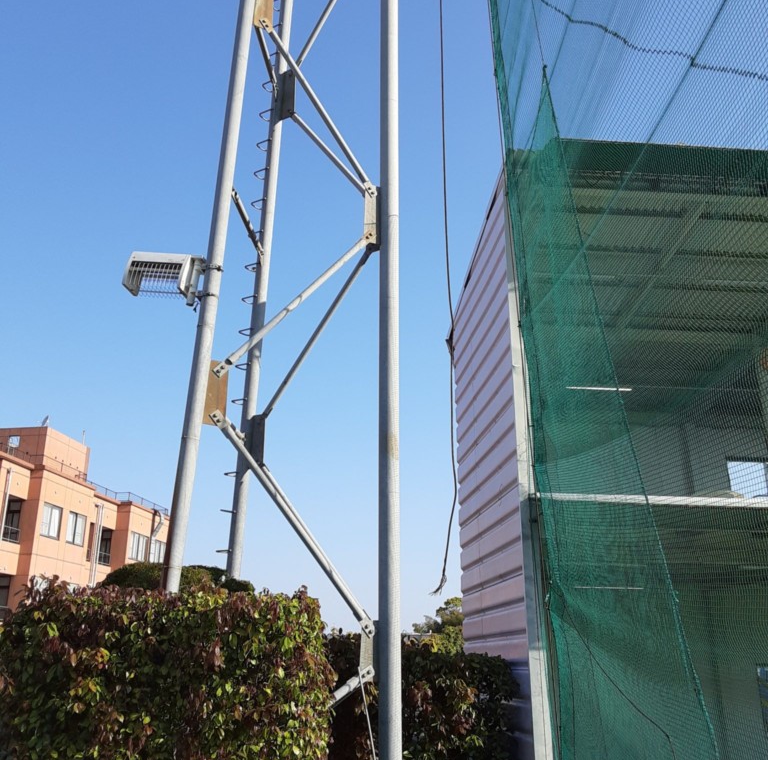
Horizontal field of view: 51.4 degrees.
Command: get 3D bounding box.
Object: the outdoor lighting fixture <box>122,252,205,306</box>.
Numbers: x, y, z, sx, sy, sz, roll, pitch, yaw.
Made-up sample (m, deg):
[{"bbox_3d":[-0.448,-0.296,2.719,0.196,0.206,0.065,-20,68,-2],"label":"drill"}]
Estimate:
[{"bbox_3d":[-2.048,-0.940,7.400,0.610,0.400,0.330,2,-19,6],"label":"outdoor lighting fixture"}]

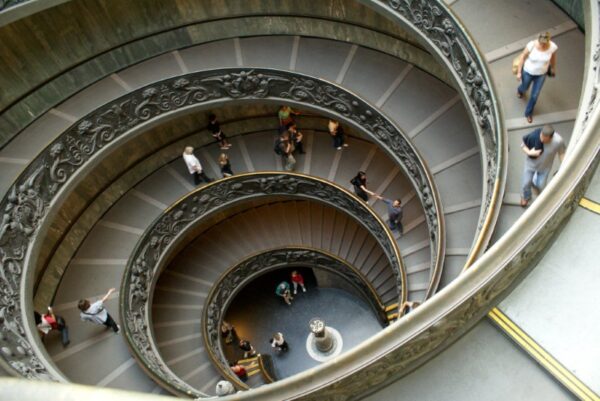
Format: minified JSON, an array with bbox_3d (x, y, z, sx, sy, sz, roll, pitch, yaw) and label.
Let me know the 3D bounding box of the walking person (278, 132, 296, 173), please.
[{"bbox_3d":[-0.425,-1.614,15.589,0.460,1.760,0.500,13,59,22],"label":"walking person"}]

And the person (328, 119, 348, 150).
[{"bbox_3d":[1.387,-2.483,16.341,0.500,1.660,0.420,18,60,25],"label":"person"}]

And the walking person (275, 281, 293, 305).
[{"bbox_3d":[-0.590,3.886,18.862,0.550,1.620,0.480,-25,52,-5],"label":"walking person"}]

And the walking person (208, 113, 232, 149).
[{"bbox_3d":[-2.892,-2.511,16.380,0.400,1.650,0.480,19,61,25],"label":"walking person"}]

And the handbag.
[{"bbox_3d":[4.027,-2.510,8.327,0.130,0.280,0.320,-4,54,11],"label":"handbag"}]

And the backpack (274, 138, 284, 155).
[{"bbox_3d":[-0.689,-1.858,15.403,0.220,0.480,0.320,13,59,22],"label":"backpack"}]

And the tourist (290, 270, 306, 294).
[{"bbox_3d":[-0.115,3.486,19.002,0.520,1.680,0.420,-13,52,4],"label":"tourist"}]

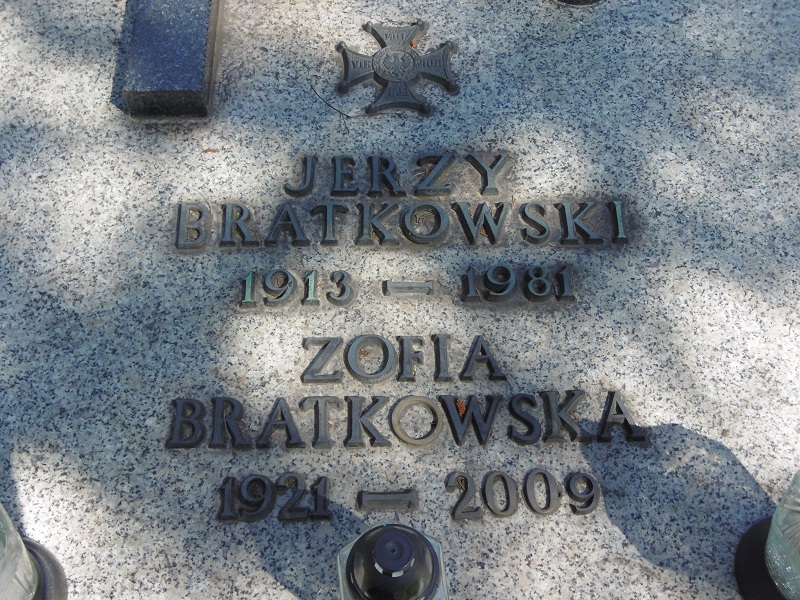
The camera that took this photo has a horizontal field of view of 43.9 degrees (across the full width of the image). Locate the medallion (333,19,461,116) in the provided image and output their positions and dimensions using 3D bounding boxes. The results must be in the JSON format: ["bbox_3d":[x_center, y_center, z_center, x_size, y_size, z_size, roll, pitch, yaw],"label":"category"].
[{"bbox_3d":[-0.003,-0.260,1.102,0.131,0.013,0.131,-1,61,-2],"label":"medallion"}]

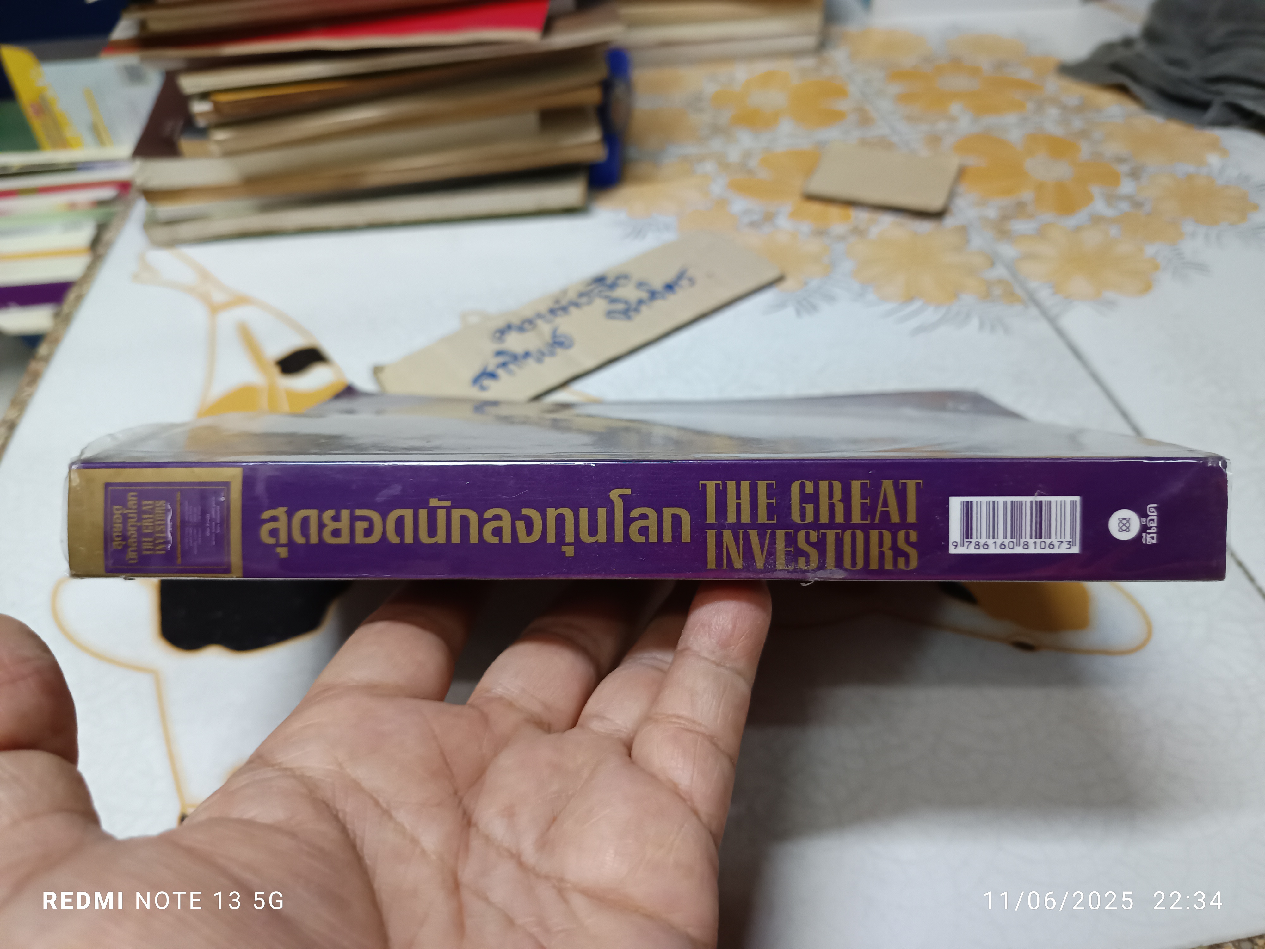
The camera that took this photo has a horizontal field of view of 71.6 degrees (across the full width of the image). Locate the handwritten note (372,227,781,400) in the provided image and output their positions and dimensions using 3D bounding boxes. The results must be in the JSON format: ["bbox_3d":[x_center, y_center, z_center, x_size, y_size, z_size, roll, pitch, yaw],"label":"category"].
[{"bbox_3d":[-0.017,-0.062,0.362,0.170,0.004,0.052,-29,53,-27],"label":"handwritten note"}]

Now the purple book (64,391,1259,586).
[{"bbox_3d":[0.003,-0.005,0.232,0.212,0.022,0.145,0,11,4],"label":"purple book"}]

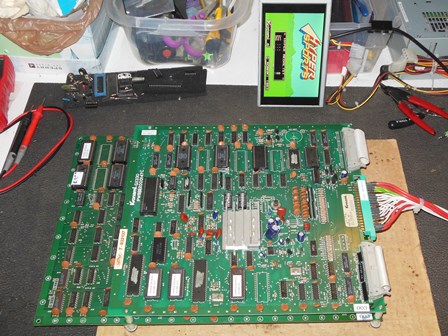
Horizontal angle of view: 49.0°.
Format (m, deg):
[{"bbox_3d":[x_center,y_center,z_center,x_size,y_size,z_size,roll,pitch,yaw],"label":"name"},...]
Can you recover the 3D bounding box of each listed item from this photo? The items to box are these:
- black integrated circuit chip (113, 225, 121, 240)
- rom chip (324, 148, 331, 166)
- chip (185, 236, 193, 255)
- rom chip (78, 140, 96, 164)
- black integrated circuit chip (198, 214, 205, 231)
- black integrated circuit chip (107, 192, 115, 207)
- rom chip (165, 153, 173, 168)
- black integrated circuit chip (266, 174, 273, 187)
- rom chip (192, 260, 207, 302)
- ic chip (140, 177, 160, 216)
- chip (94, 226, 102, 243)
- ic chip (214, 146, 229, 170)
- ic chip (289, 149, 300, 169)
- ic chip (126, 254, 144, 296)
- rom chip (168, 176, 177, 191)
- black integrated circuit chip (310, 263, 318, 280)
[{"bbox_3d":[-0.141,0.086,0.655,0.008,0.004,0.020,0,56,1],"label":"black integrated circuit chip"},{"bbox_3d":[0.143,-0.014,0.688,0.007,0.004,0.025,0,56,1],"label":"rom chip"},{"bbox_3d":[-0.043,0.097,0.609,0.007,0.004,0.023,-1,55,1],"label":"chip"},{"bbox_3d":[-0.202,-0.023,0.728,0.016,0.008,0.037,0,56,1],"label":"rom chip"},{"bbox_3d":[-0.029,0.072,0.636,0.008,0.004,0.024,-1,56,2],"label":"black integrated circuit chip"},{"bbox_3d":[-0.158,0.045,0.688,0.008,0.004,0.020,-1,56,2],"label":"black integrated circuit chip"},{"bbox_3d":[-0.076,-0.009,0.685,0.007,0.004,0.024,-1,55,1],"label":"rom chip"},{"bbox_3d":[0.062,0.018,0.670,0.008,0.004,0.020,-1,56,2],"label":"black integrated circuit chip"},{"bbox_3d":[-0.029,0.134,0.583,0.015,0.005,0.052,-1,55,1],"label":"rom chip"},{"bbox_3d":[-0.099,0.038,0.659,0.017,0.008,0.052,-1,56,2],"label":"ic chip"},{"bbox_3d":[-0.167,0.091,0.660,0.008,0.004,0.019,-1,54,2],"label":"chip"},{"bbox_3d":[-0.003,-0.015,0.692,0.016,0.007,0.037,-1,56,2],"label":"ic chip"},{"bbox_3d":[0.099,-0.012,0.689,0.015,0.005,0.032,-1,56,2],"label":"ic chip"},{"bbox_3d":[-0.107,0.130,0.599,0.015,0.005,0.052,-1,56,2],"label":"ic chip"},{"bbox_3d":[-0.070,0.021,0.669,0.008,0.006,0.020,-1,55,2],"label":"rom chip"},{"bbox_3d":[0.108,0.124,0.591,0.007,0.004,0.020,-1,55,2],"label":"black integrated circuit chip"}]

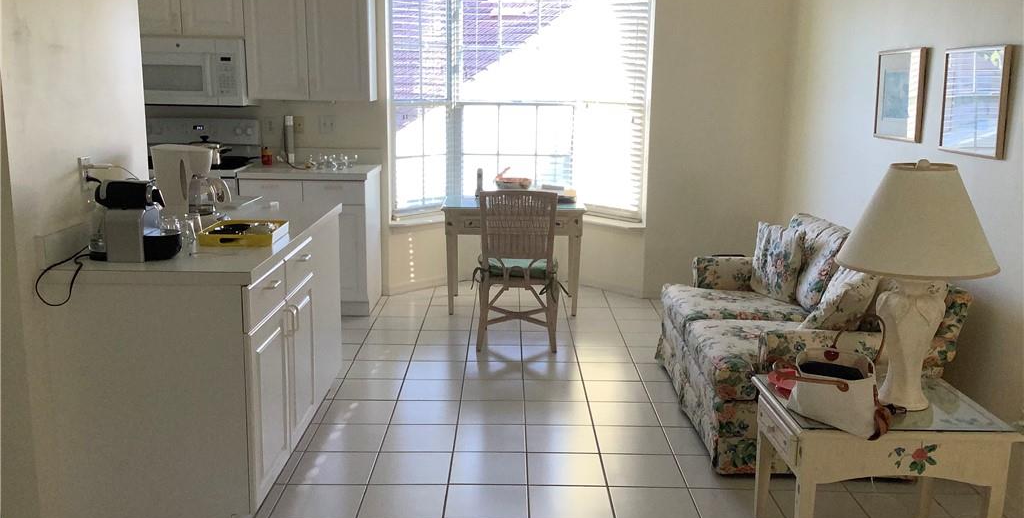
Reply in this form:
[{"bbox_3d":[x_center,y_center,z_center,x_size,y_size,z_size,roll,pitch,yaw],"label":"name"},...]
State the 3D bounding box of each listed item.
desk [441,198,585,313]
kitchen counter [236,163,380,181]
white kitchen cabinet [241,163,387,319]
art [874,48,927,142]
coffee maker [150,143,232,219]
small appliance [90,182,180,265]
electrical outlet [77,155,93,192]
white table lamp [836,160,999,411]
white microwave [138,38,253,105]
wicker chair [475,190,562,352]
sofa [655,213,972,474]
[{"bbox_3d":[0.008,-0.026,6.159,0.900,0.693,0.617,1,11,0],"label":"desk"},{"bbox_3d":[-1.278,-0.566,5.904,0.794,0.049,0.660,0,12,0],"label":"kitchen counter"},{"bbox_3d":[-1.288,-0.117,6.006,0.770,0.873,0.642,0,12,0],"label":"white kitchen cabinet"},{"bbox_3d":[1.833,-0.776,4.353,0.030,0.427,0.491,0,12,0],"label":"art"},{"bbox_3d":[-1.256,-0.288,3.642,0.275,0.326,0.175,2,11,5],"label":"coffee maker"},{"bbox_3d":[-1.222,-0.130,3.003,0.280,0.268,0.135,1,11,0],"label":"small appliance"},{"bbox_3d":[-1.438,-0.286,3.096,0.015,0.118,0.076,1,11,0],"label":"electrical outlet"},{"bbox_3d":[1.257,0.082,2.859,0.505,0.775,0.505,1,11,0],"label":"white table lamp"},{"bbox_3d":[-2.039,-1.209,5.885,0.764,0.406,0.424,0,12,0],"label":"white microwave"},{"bbox_3d":[0.032,0.029,5.253,0.473,0.915,0.545,0,12,0],"label":"wicker chair"},{"bbox_3d":[1.255,0.286,4.222,0.951,0.848,1.445,0,12,0],"label":"sofa"}]

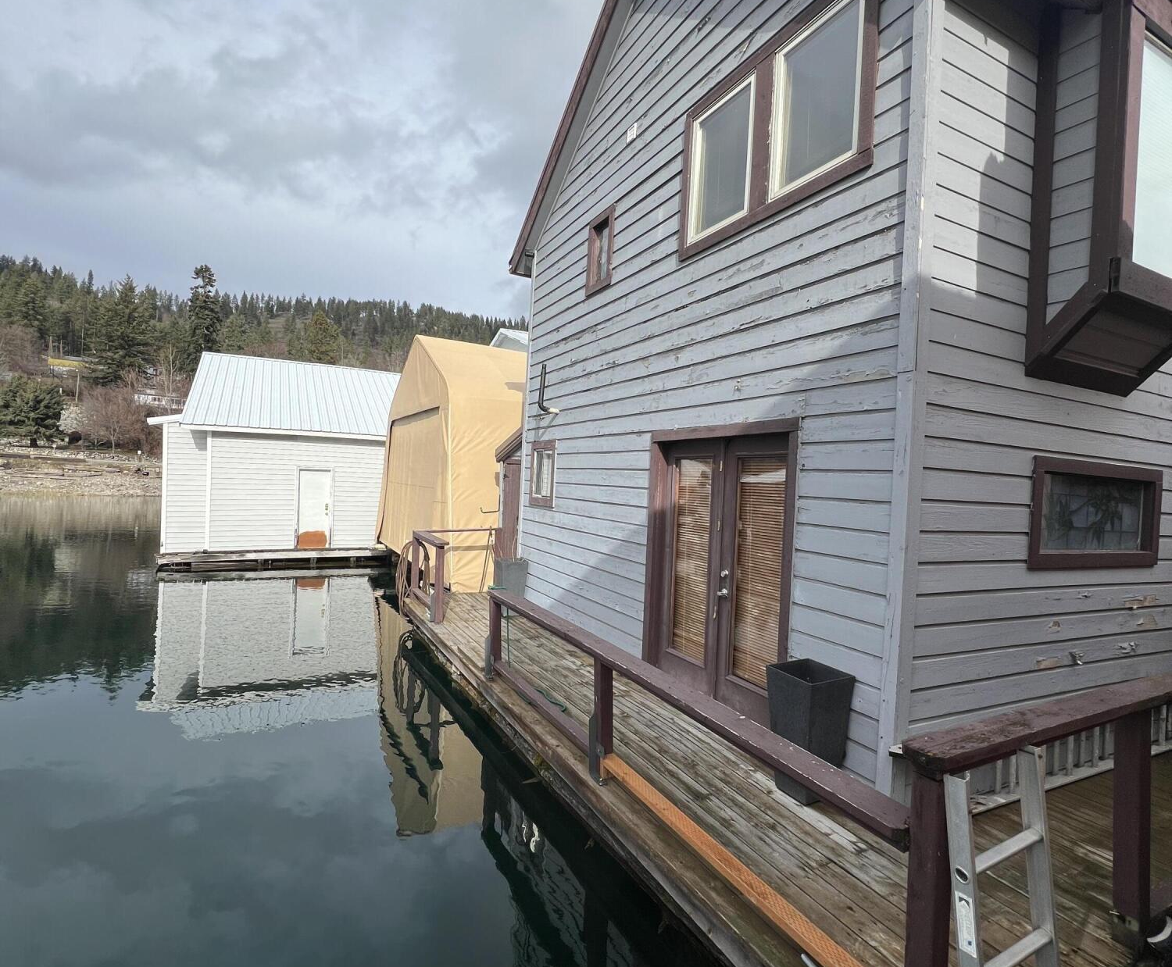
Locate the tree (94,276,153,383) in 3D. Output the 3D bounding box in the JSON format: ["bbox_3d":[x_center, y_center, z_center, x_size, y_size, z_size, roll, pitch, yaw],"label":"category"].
[{"bbox_3d":[-72.440,-23.732,92.000,7.428,17.799,7.428,3,-2,-39],"label":"tree"}]

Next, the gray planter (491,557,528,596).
[{"bbox_3d":[-0.903,1.268,7.155,0.330,0.650,0.340,3,0,-27],"label":"gray planter"}]

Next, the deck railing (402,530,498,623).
[{"bbox_3d":[-1.532,1.109,7.597,1.230,0.900,2.000,3,0,-27],"label":"deck railing"}]

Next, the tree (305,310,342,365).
[{"bbox_3d":[-48.529,-25.837,108.000,6.517,12.357,6.517,3,-1,-25],"label":"tree"}]

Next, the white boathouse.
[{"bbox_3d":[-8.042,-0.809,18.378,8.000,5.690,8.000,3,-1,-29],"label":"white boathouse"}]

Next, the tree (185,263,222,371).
[{"bbox_3d":[-65.321,-27.460,100.000,5.525,20.179,5.525,3,-2,-34],"label":"tree"}]

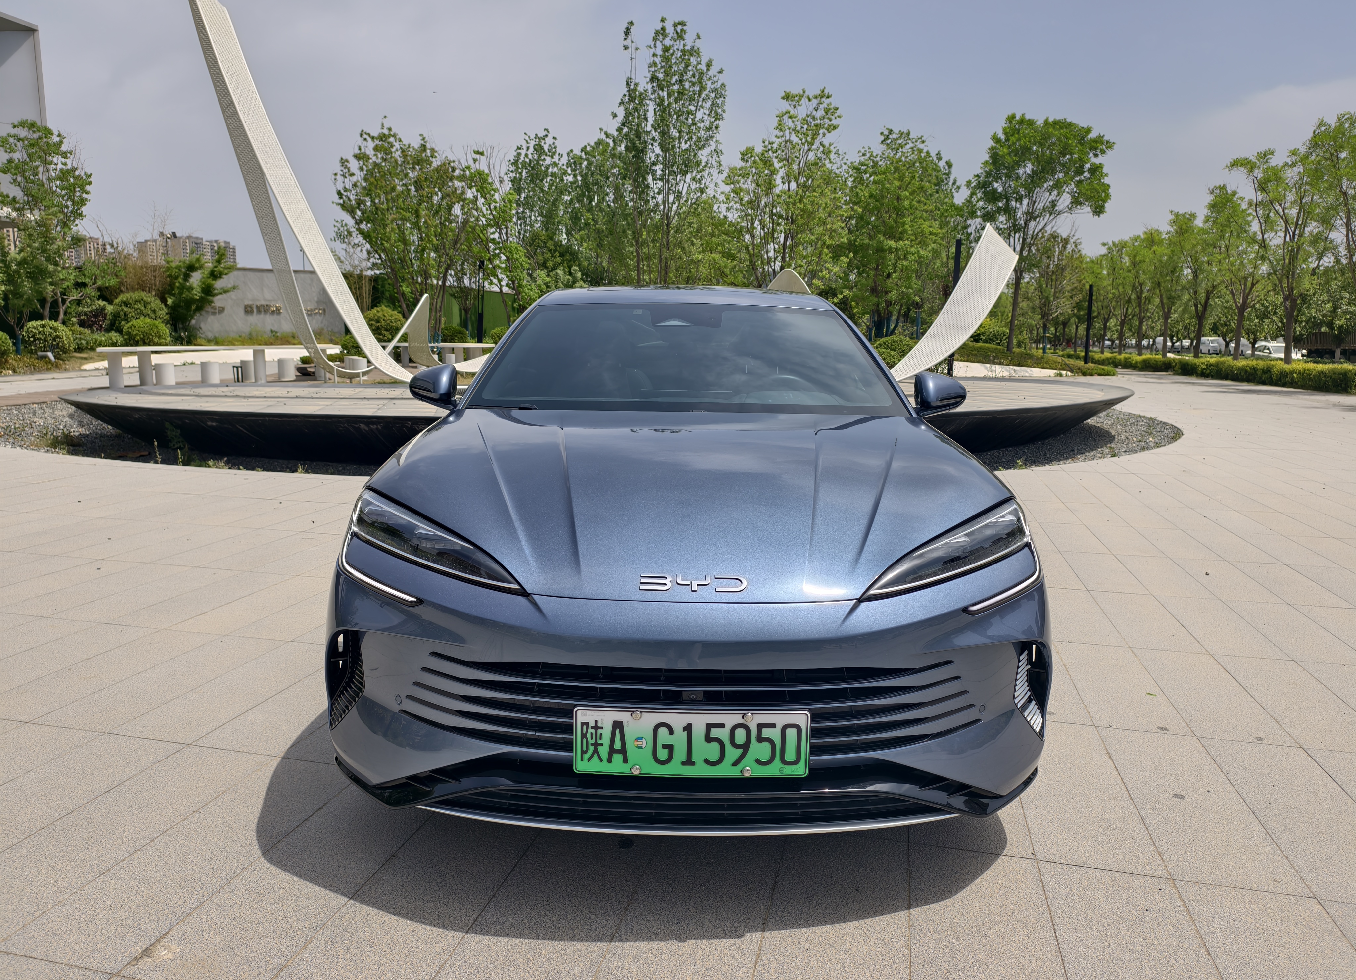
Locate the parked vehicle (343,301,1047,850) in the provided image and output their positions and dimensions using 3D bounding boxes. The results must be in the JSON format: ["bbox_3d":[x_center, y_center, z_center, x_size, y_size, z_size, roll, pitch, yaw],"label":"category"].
[{"bbox_3d":[0.023,-0.190,4.197,1.910,1.495,4.970,1,10,0],"label":"parked vehicle"}]

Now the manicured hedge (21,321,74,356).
[{"bbox_3d":[-24.794,-5.956,35.500,1.650,1.480,1.650,1,10,0],"label":"manicured hedge"}]

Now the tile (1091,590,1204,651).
[{"bbox_3d":[2.135,0.612,4.146,0.302,0.045,0.885,3,10,14],"label":"tile"}]

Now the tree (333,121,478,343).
[{"bbox_3d":[-10.415,-9.535,34.410,5.276,8.662,5.200,-2,10,-16],"label":"tree"}]

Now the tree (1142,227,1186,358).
[{"bbox_3d":[20.562,-8.174,38.321,2.000,6.098,2.400,1,10,0],"label":"tree"}]

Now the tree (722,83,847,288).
[{"bbox_3d":[3.796,-9.399,32.363,4.500,9.500,4.400,1,10,0],"label":"tree"}]

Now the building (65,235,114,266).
[{"bbox_3d":[-490.299,-171.681,756.572,30.000,79.300,20.000,-7,12,-39],"label":"building"}]

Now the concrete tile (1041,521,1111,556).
[{"bbox_3d":[2.539,0.318,5.812,0.304,0.030,0.878,3,10,13],"label":"concrete tile"}]

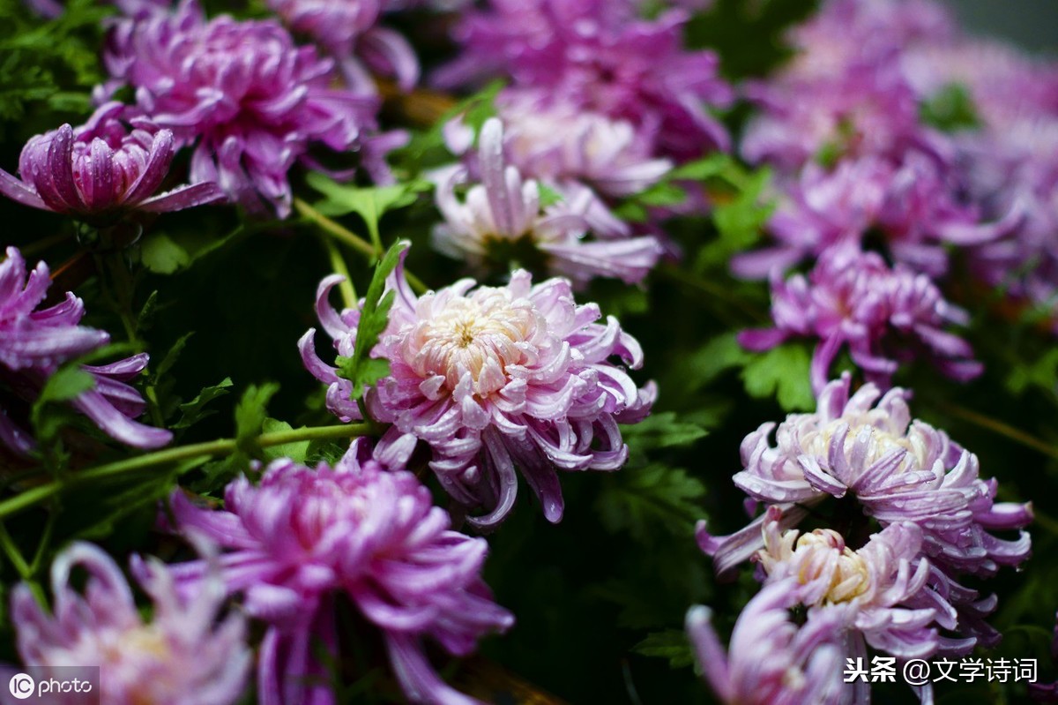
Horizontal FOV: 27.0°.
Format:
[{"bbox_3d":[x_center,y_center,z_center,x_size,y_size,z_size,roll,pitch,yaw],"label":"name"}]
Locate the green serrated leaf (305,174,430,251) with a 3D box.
[{"bbox_3d":[-0.057,-0.050,0.780,0.045,0.018,0.030,0,22,0],"label":"green serrated leaf"}]

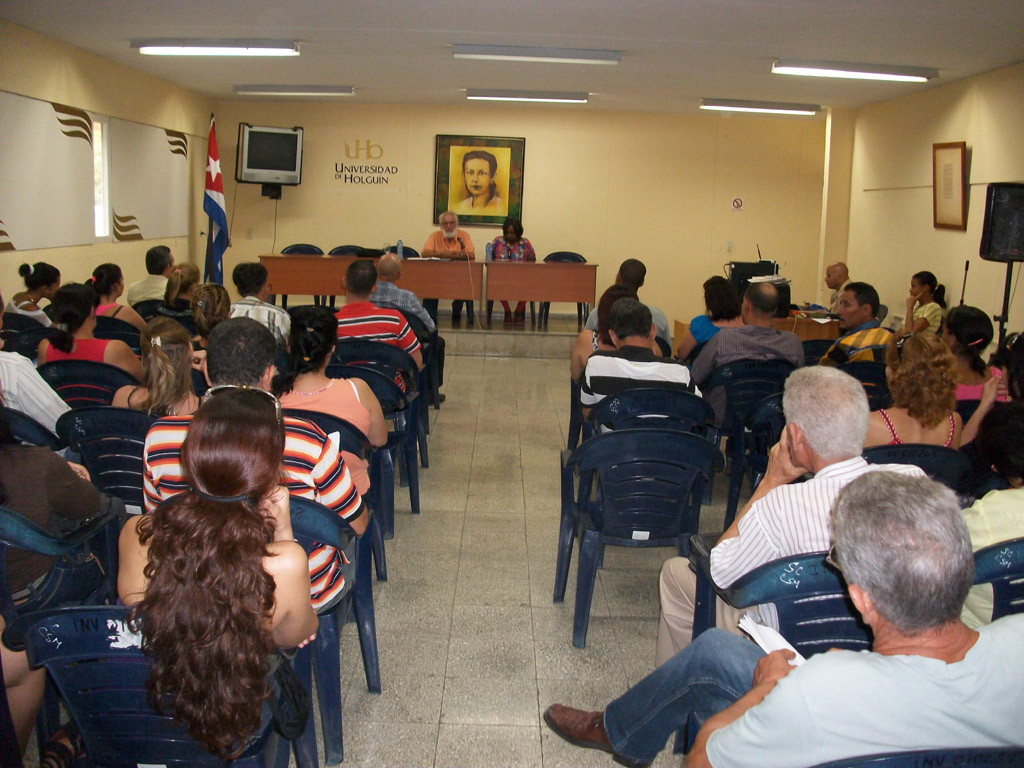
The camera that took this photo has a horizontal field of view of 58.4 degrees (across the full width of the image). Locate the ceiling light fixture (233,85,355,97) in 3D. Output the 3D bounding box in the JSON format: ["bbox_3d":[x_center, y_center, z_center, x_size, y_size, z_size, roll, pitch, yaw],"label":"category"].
[{"bbox_3d":[-2.198,-2.959,9.245,1.240,0.090,0.150,1,11,-1],"label":"ceiling light fixture"}]

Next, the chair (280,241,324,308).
[{"bbox_3d":[-2.403,-1.160,10.499,0.565,0.823,0.535,2,11,-1],"label":"chair"}]

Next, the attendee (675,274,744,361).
[{"bbox_3d":[1.303,-0.106,5.971,0.505,1.212,0.757,1,11,-6],"label":"attendee"}]

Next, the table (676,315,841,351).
[{"bbox_3d":[1.990,-0.188,7.562,1.280,0.750,0.650,1,11,-1],"label":"table"}]

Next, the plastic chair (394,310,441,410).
[{"bbox_3d":[-0.894,-0.202,7.130,0.570,0.830,0.560,4,11,13],"label":"plastic chair"}]

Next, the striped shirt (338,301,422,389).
[{"bbox_3d":[-0.840,-0.211,5.295,0.580,0.600,0.320,2,11,-1],"label":"striped shirt"}]

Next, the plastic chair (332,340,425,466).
[{"bbox_3d":[-0.761,0.132,5.258,0.570,0.830,0.560,2,11,3],"label":"plastic chair"}]

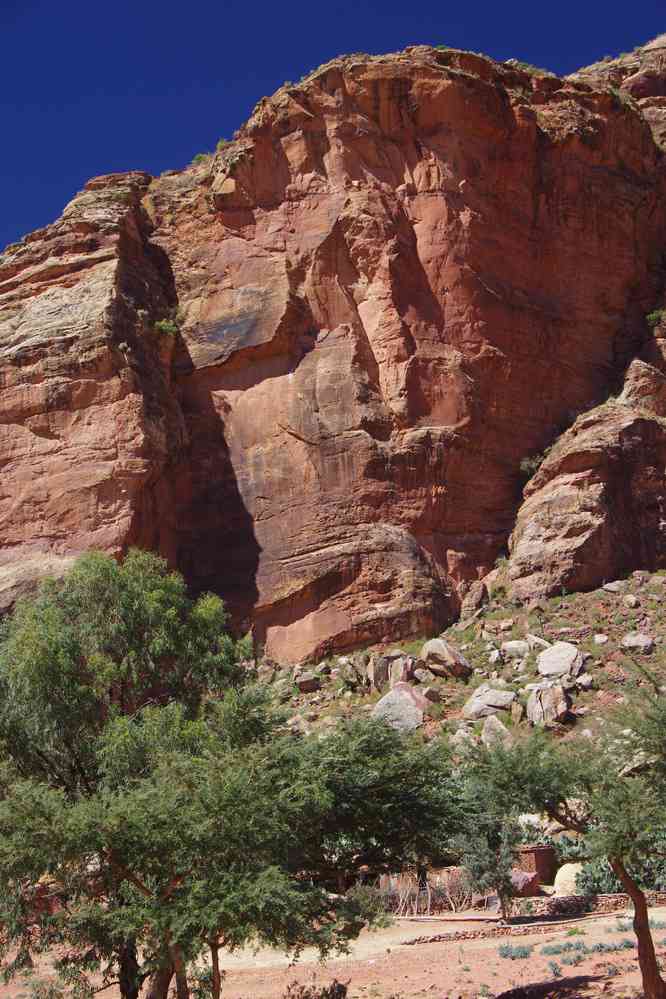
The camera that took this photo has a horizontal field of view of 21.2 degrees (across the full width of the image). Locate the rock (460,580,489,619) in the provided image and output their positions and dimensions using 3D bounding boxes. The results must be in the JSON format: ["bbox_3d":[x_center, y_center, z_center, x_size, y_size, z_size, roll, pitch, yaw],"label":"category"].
[{"bbox_3d":[12.310,8.700,154.520,2.420,3.190,2.180,0,-10,0],"label":"rock"}]

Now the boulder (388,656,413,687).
[{"bbox_3d":[5.375,13.697,141.426,1.848,2.310,1.715,0,-11,2],"label":"boulder"}]

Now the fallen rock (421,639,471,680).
[{"bbox_3d":[8.930,12.510,139.760,4.090,3.050,3.070,0,-10,0],"label":"fallen rock"}]

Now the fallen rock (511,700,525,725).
[{"bbox_3d":[14.046,16.216,135.203,0.885,1.770,0.821,-1,-11,6],"label":"fallen rock"}]

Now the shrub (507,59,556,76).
[{"bbox_3d":[20.016,-43.402,178.626,4.570,1.653,2.591,-1,-11,7],"label":"shrub"}]

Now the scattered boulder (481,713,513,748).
[{"bbox_3d":[11.550,16.250,125.450,2.280,2.350,1.930,0,-10,0],"label":"scattered boulder"}]

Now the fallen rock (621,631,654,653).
[{"bbox_3d":[24.860,11.680,145.010,2.770,1.900,2.220,0,-10,0],"label":"fallen rock"}]

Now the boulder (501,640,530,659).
[{"bbox_3d":[15.154,12.414,147.462,2.409,1.365,1.862,-1,-11,6],"label":"boulder"}]

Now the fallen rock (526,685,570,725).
[{"bbox_3d":[16.457,15.655,135.619,3.244,2.802,2.509,-1,-11,7],"label":"fallen rock"}]

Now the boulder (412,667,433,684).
[{"bbox_3d":[6.940,13.640,137.650,1.550,1.360,1.320,0,-10,0],"label":"boulder"}]

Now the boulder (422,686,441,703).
[{"bbox_3d":[7.671,15.185,138.295,1.357,1.206,1.189,-1,-11,3],"label":"boulder"}]

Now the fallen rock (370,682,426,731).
[{"bbox_3d":[4.750,15.070,128.700,4.080,3.707,3.470,0,-10,0],"label":"fallen rock"}]

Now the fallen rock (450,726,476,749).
[{"bbox_3d":[9.180,16.740,124.880,1.840,1.510,1.570,0,-10,0],"label":"fallen rock"}]

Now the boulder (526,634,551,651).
[{"bbox_3d":[17.205,11.943,148.320,2.021,1.132,1.292,-1,-11,7],"label":"boulder"}]

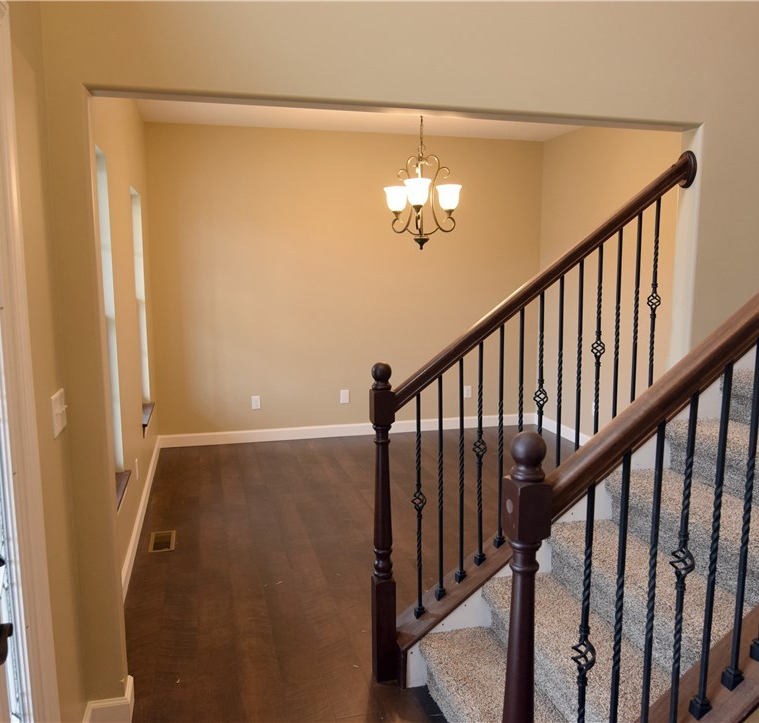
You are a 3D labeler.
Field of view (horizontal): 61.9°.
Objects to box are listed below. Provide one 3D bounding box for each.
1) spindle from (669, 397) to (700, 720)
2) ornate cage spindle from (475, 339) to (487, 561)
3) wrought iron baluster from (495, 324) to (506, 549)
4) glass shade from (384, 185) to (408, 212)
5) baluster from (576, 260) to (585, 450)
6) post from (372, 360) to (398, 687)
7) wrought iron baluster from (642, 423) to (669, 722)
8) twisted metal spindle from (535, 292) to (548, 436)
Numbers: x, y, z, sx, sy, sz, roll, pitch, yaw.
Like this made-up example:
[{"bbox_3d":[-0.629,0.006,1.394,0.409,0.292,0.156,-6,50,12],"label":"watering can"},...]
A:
[{"bbox_3d":[0.719,0.503,1.498,0.052,0.873,0.052,-3,9,-15],"label":"spindle"},{"bbox_3d":[0.398,0.366,2.478,0.048,0.895,0.048,-3,9,-15],"label":"ornate cage spindle"},{"bbox_3d":[0.479,0.301,2.491,0.032,0.895,0.032,-3,9,-15],"label":"wrought iron baluster"},{"bbox_3d":[0.108,-1.045,4.058,0.160,0.150,0.160,-1,8,0],"label":"glass shade"},{"bbox_3d":[0.804,0.042,2.546,0.032,0.895,0.032,-3,9,-15],"label":"baluster"},{"bbox_3d":[0.015,0.623,2.406,0.074,1.238,0.074,-3,9,-15],"label":"post"},{"bbox_3d":[0.638,0.569,1.484,0.032,0.873,0.032,-3,9,-15],"label":"wrought iron baluster"},{"bbox_3d":[0.641,0.172,2.518,0.048,0.895,0.048,-3,9,-15],"label":"twisted metal spindle"}]

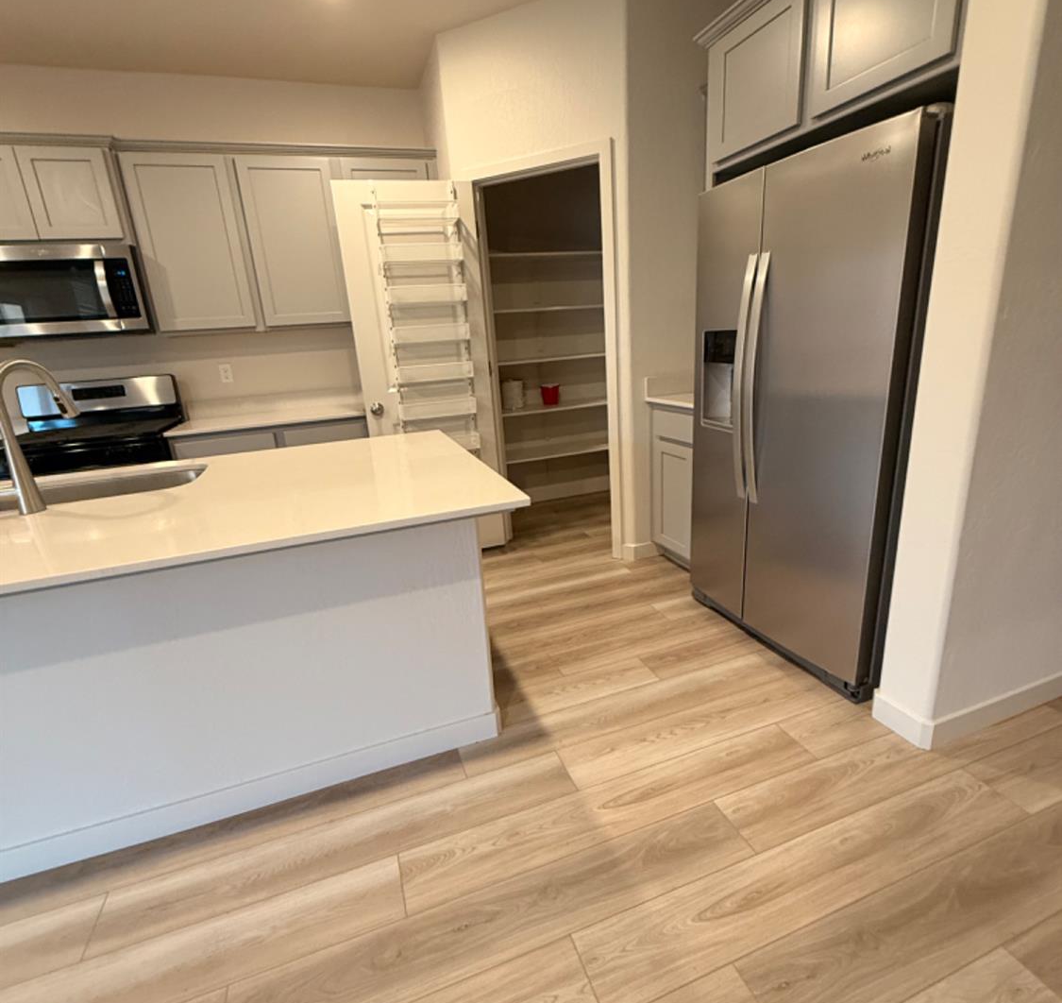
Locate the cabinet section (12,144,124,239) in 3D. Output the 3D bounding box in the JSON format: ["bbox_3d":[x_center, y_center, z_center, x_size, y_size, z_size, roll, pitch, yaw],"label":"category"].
[{"bbox_3d":[-2.259,-1.512,2.904,0.369,0.415,0.360,-9,17,-18],"label":"cabinet section"}]

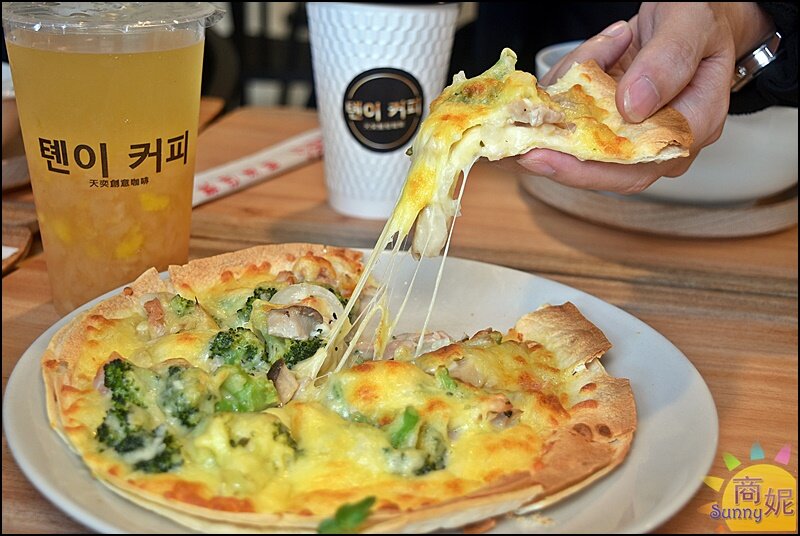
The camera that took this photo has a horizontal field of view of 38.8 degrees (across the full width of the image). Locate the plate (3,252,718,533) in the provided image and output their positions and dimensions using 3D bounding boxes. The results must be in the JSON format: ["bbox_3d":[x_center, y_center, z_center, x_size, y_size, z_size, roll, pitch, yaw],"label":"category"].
[{"bbox_3d":[-0.014,0.055,0.467,0.280,0.026,0.280,2,22,-1],"label":"plate"}]

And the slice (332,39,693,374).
[{"bbox_3d":[0.046,-0.026,0.482,0.142,0.115,0.078,-6,23,-19],"label":"slice"}]

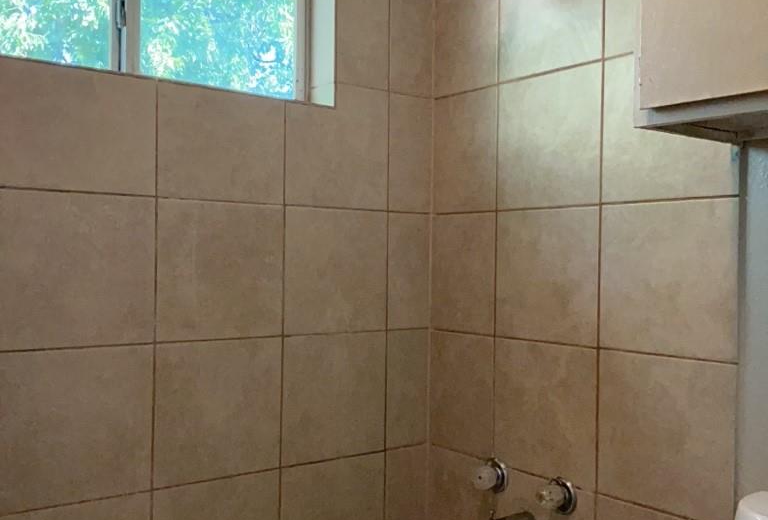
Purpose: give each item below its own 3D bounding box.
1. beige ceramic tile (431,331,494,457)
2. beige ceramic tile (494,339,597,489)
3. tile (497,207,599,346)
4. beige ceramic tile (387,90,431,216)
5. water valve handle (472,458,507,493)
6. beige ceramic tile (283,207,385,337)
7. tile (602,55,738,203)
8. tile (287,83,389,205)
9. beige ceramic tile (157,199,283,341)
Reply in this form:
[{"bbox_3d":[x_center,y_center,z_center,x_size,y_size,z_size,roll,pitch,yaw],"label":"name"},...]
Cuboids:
[{"bbox_3d":[0.200,0.335,2.026,0.020,0.301,0.236,1,0,-38],"label":"beige ceramic tile"},{"bbox_3d":[0.367,0.341,1.831,0.010,0.304,0.304,1,0,-38],"label":"beige ceramic tile"},{"bbox_3d":[0.374,0.034,1.842,0.012,0.305,0.305,1,0,-38],"label":"tile"},{"bbox_3d":[0.069,-0.280,2.113,0.144,0.305,0.012,1,0,-38],"label":"beige ceramic tile"},{"bbox_3d":[0.251,0.522,1.925,0.055,0.080,0.080,1,0,-38],"label":"water valve handle"},{"bbox_3d":[-0.116,0.027,1.939,0.300,0.300,0.020,1,0,-38],"label":"beige ceramic tile"},{"bbox_3d":[0.558,-0.268,1.573,0.020,0.302,0.301,1,0,-38],"label":"tile"},{"bbox_3d":[-0.111,-0.277,1.940,0.300,0.302,0.020,1,0,-38],"label":"tile"},{"bbox_3d":[-0.362,0.024,1.786,0.305,0.305,0.012,1,0,-38],"label":"beige ceramic tile"}]

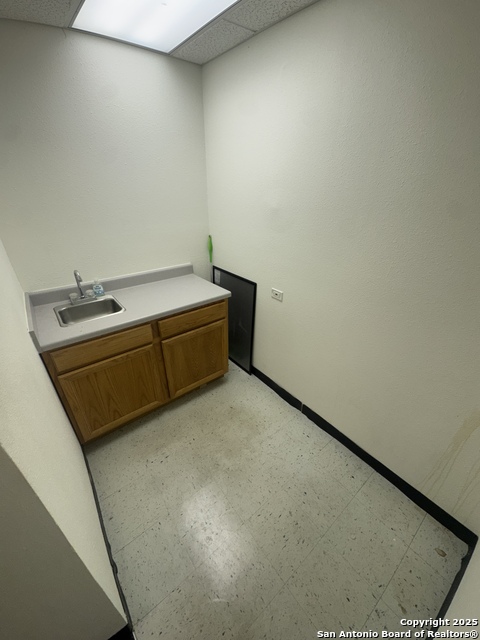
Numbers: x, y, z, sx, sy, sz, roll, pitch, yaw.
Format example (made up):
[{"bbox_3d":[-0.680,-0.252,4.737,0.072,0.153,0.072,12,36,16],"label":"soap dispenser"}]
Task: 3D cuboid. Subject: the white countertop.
[{"bbox_3d":[-0.767,-0.178,1.926,1.276,0.135,0.637,-20,34,-33],"label":"white countertop"}]

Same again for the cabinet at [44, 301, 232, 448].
[{"bbox_3d":[-0.778,0.263,2.159,1.236,0.862,0.607,-20,34,-33],"label":"cabinet"}]

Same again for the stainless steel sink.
[{"bbox_3d":[-1.036,-0.008,1.819,0.387,0.156,0.341,-20,34,-33],"label":"stainless steel sink"}]

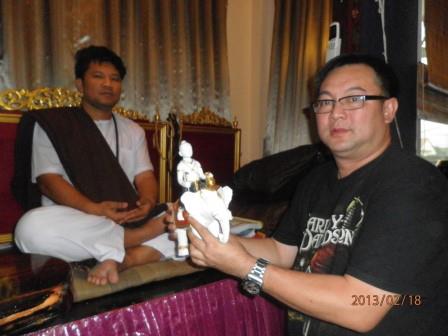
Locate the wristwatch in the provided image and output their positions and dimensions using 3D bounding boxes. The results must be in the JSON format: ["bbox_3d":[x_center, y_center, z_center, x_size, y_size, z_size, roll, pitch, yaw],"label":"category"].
[{"bbox_3d":[0.062,0.209,0.675,0.043,0.070,0.061,26,37,11],"label":"wristwatch"}]

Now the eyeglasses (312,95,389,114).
[{"bbox_3d":[0.308,-0.150,0.848,0.140,0.043,0.141,-6,7,-41],"label":"eyeglasses"}]

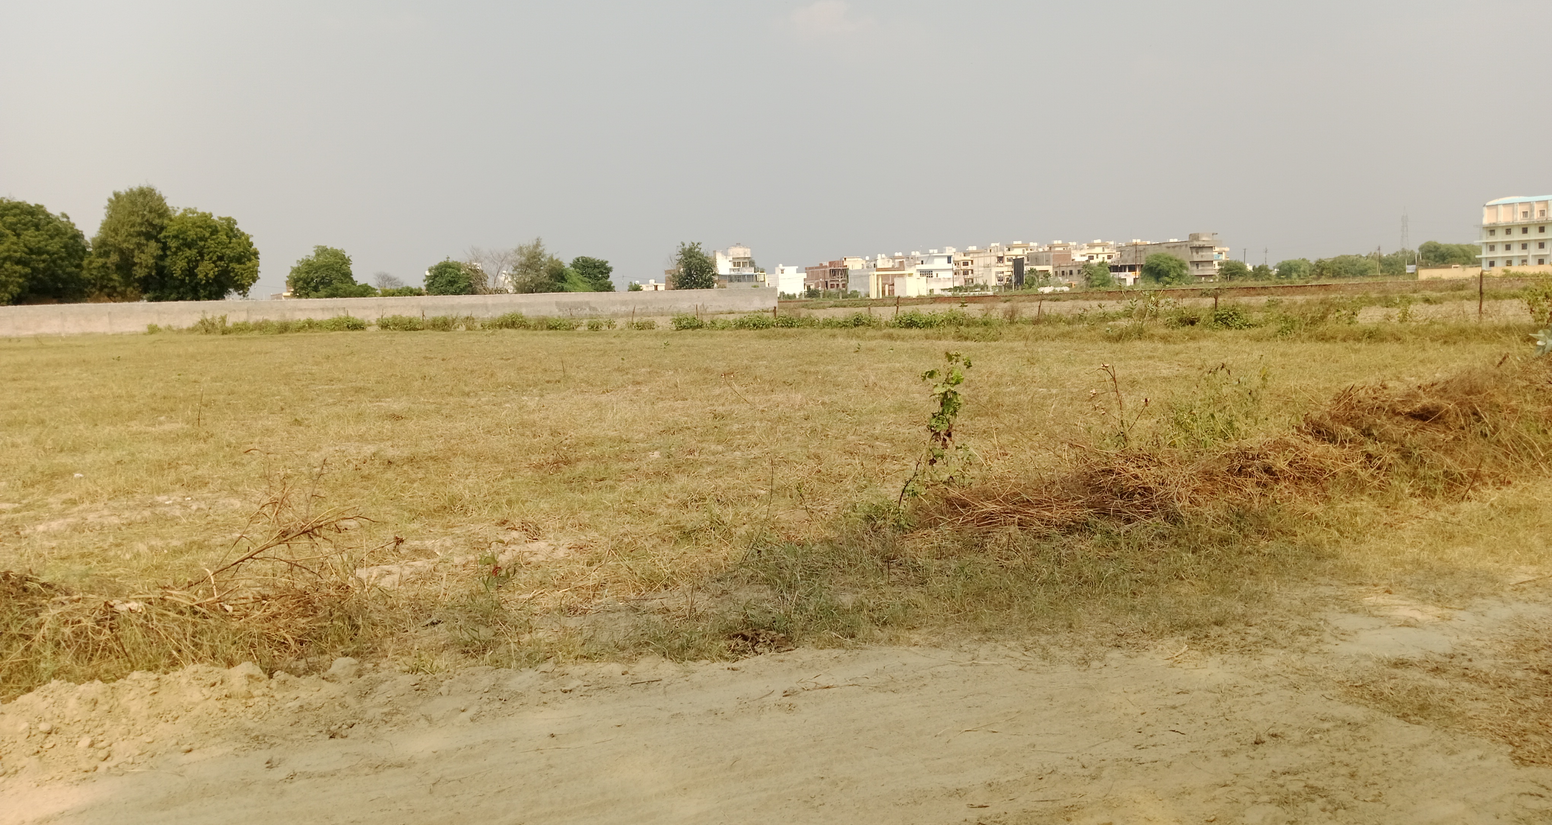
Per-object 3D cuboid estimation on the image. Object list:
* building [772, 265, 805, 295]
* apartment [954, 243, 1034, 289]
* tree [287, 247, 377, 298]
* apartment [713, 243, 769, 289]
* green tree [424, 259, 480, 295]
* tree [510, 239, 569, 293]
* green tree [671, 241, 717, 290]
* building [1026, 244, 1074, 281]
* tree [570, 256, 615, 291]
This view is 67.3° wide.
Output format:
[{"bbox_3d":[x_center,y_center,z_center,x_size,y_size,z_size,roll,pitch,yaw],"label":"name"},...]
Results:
[{"bbox_3d":[2.715,-29.716,265.000,5.600,7.990,8.500,-4,6,-20],"label":"building"},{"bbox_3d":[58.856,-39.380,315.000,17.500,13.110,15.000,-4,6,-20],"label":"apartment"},{"bbox_3d":[-55.240,-16.471,145.000,11.010,8.450,9.500,-4,6,-21],"label":"tree"},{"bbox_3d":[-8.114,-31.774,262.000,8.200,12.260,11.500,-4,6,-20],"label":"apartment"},{"bbox_3d":[-43.089,-16.977,155.000,7.420,6.770,7.000,-3,6,-15],"label":"green tree"},{"bbox_3d":[-32.008,-18.828,158.000,8.050,9.370,7.500,-2,6,-11],"label":"tree"},{"bbox_3d":[-11.218,-19.157,160.000,6.320,8.650,6.000,-2,6,-4],"label":"green tree"},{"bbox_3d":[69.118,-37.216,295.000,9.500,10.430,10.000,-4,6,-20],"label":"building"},{"bbox_3d":[-25.277,-18.018,160.000,6.160,6.990,6.000,-2,6,-9],"label":"tree"}]

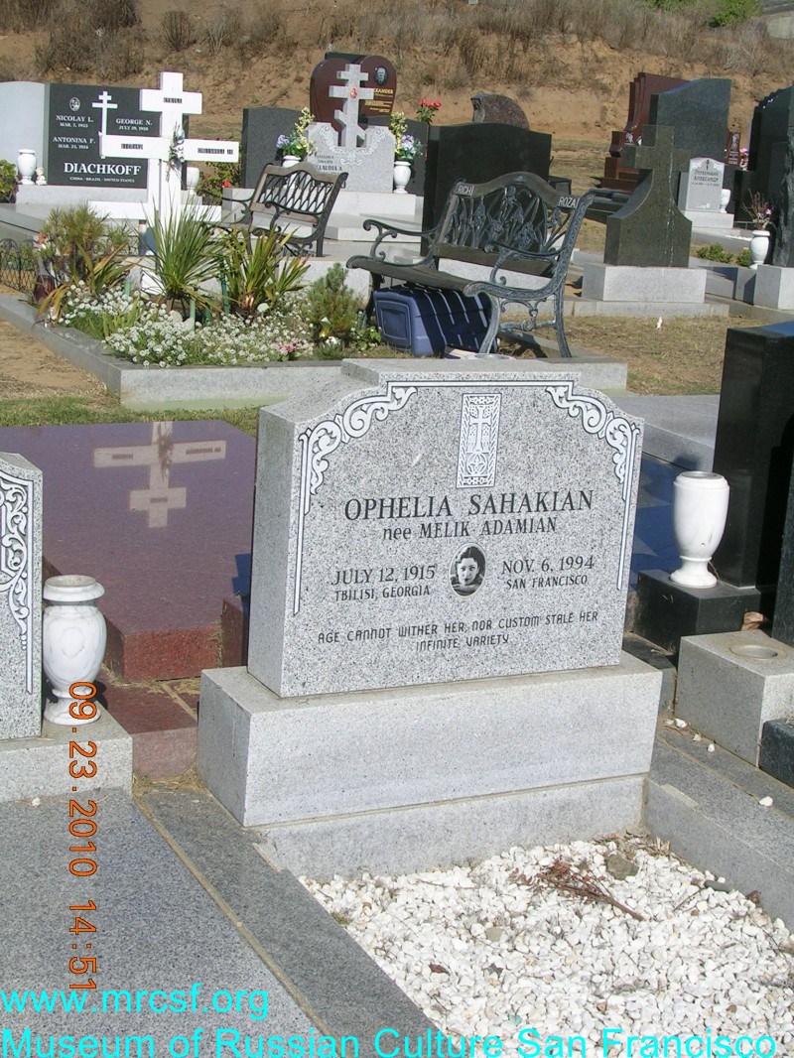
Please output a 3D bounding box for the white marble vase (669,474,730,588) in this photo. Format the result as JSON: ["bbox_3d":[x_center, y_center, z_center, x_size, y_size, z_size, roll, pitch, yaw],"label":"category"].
[{"bbox_3d":[0.721,0.001,4.153,0.133,0.262,0.133,4,13,-1],"label":"white marble vase"}]

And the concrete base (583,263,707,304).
[{"bbox_3d":[1.856,-1.838,13.048,0.905,0.250,0.290,-3,15,-26],"label":"concrete base"}]

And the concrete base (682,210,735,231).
[{"bbox_3d":[3.149,-3.241,18.251,0.700,0.150,0.300,-3,15,-26],"label":"concrete base"}]

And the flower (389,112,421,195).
[{"bbox_3d":[0.068,-3.026,14.000,0.220,0.660,0.220,4,13,-1],"label":"flower"}]

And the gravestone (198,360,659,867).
[{"bbox_3d":[0.093,0.150,3.480,0.914,0.950,0.260,-3,15,-27],"label":"gravestone"}]

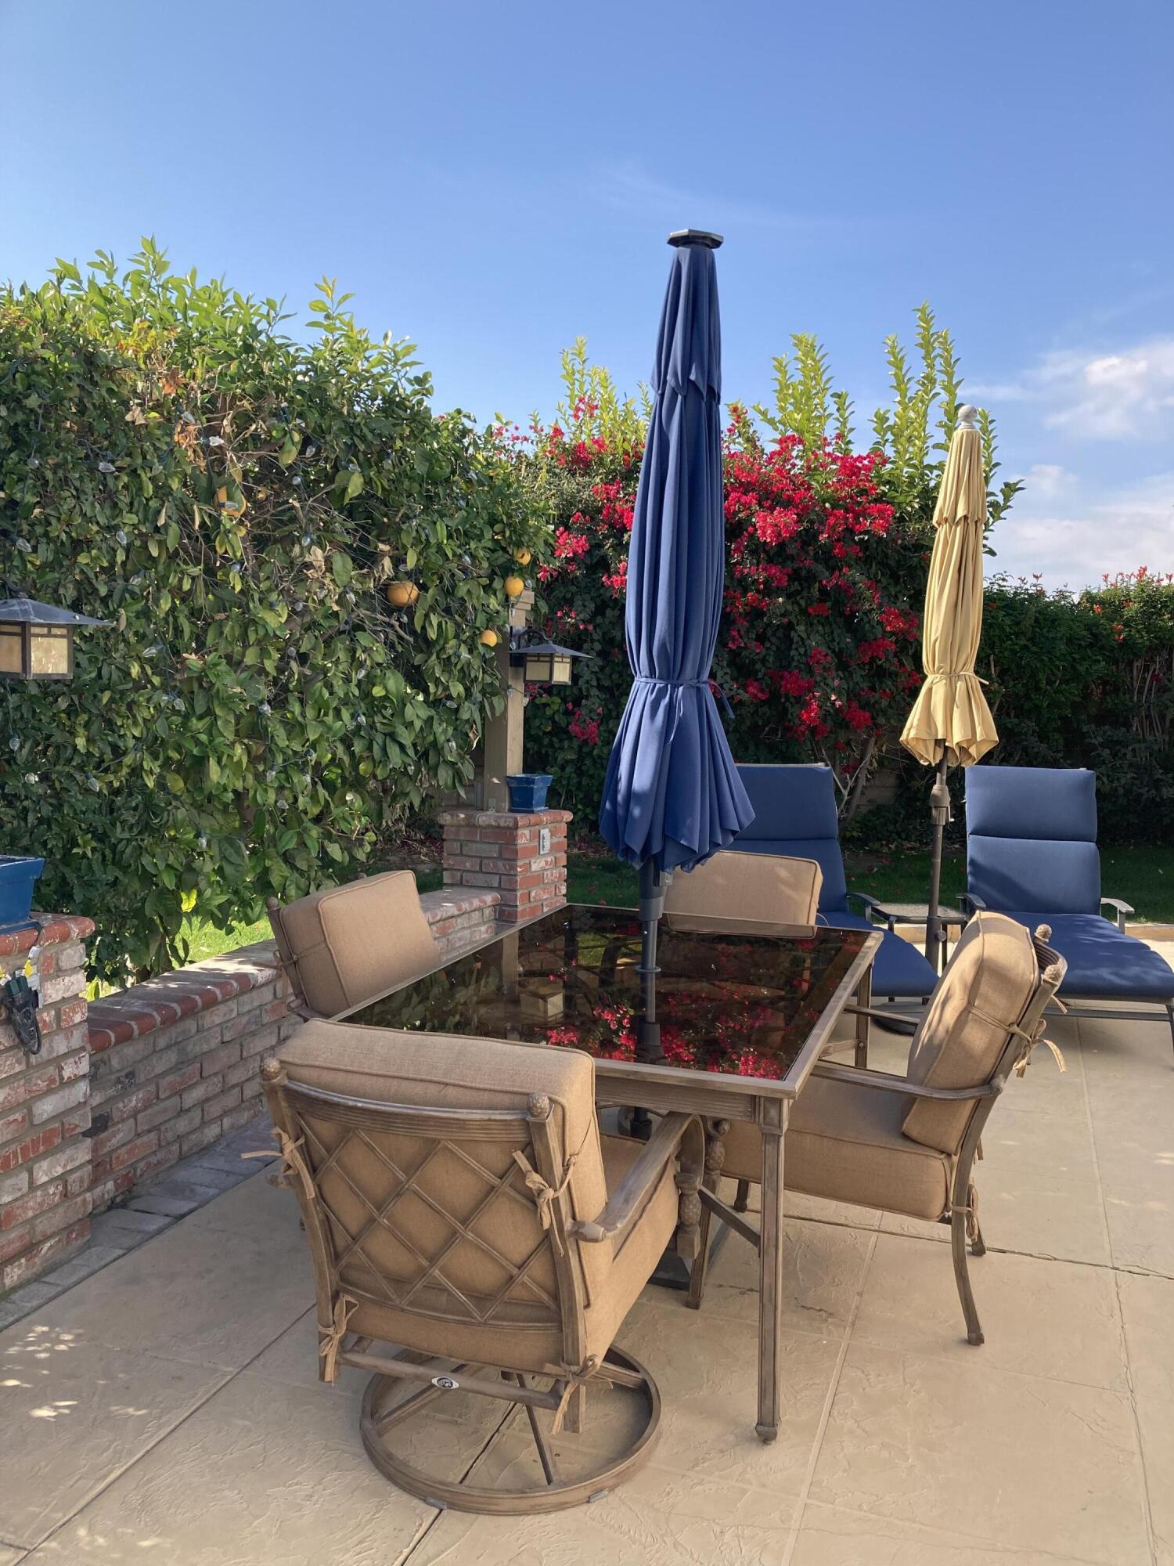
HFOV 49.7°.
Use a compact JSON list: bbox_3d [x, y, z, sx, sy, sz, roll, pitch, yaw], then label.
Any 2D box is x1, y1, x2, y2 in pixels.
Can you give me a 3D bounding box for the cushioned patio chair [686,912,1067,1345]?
[{"bbox_3d":[0.727,0.803,3.115,0.846,0.866,0.654,2,5,18],"label":"cushioned patio chair"}]

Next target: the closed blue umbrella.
[{"bbox_3d":[0.225,-0.074,3.234,0.403,2.578,0.393,3,5,0],"label":"closed blue umbrella"}]

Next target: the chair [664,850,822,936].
[{"bbox_3d":[0.483,0.676,4.406,0.654,0.896,0.866,3,5,22],"label":"chair"}]

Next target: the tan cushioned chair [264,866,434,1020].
[{"bbox_3d":[-0.429,0.732,3.574,0.856,0.896,0.654,3,5,21],"label":"tan cushioned chair"}]

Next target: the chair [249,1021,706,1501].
[{"bbox_3d":[-0.165,0.848,2.356,0.654,0.876,0.876,3,5,19],"label":"chair"}]

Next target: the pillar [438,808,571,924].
[{"bbox_3d":[-0.407,0.551,6.139,0.463,0.831,0.463,4,5,29],"label":"pillar"}]

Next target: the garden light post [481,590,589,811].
[{"bbox_3d":[-0.248,-0.383,6.010,0.473,1.057,0.282,4,5,29],"label":"garden light post"}]

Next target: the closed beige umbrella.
[{"bbox_3d":[1.555,-0.271,5.453,0.423,2.642,0.423,2,5,0],"label":"closed beige umbrella"}]

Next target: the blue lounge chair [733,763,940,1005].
[{"bbox_3d":[0.964,0.511,5.498,0.685,1.057,1.712,0,5,-7],"label":"blue lounge chair"}]

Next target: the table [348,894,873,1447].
[{"bbox_3d":[0.157,0.849,3.311,1.032,0.725,1.596,2,5,19],"label":"table"}]

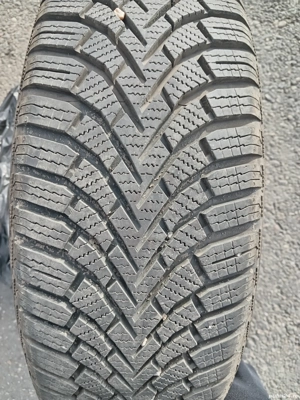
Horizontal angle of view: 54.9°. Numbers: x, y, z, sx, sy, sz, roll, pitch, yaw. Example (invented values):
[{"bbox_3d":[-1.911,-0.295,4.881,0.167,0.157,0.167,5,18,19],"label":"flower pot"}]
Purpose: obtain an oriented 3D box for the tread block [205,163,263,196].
[{"bbox_3d":[0.058,-0.015,0.194,0.050,0.013,0.018,-12,93,-21],"label":"tread block"}]

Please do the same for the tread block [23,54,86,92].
[{"bbox_3d":[-0.068,-0.090,0.211,0.047,0.011,0.028,9,76,6],"label":"tread block"}]

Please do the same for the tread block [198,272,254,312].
[{"bbox_3d":[0.058,0.069,0.220,0.043,0.010,0.020,-21,106,-5],"label":"tread block"}]

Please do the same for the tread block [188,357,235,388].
[{"bbox_3d":[0.048,0.135,0.236,0.043,0.023,0.009,-32,26,10],"label":"tread block"}]

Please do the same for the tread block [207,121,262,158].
[{"bbox_3d":[0.060,-0.042,0.208,0.042,0.012,0.025,-9,85,-9],"label":"tread block"}]

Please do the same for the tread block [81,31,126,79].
[{"bbox_3d":[-0.030,-0.097,0.195,0.019,0.009,0.035,-44,76,-10],"label":"tread block"}]

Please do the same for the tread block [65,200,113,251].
[{"bbox_3d":[-0.036,0.015,0.183,0.036,0.009,0.014,45,95,0],"label":"tread block"}]

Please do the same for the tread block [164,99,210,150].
[{"bbox_3d":[0.025,-0.055,0.211,0.037,0.008,0.020,-36,85,-9],"label":"tread block"}]

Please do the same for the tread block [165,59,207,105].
[{"bbox_3d":[0.024,-0.078,0.193,0.037,0.009,0.019,-37,84,-14],"label":"tread block"}]

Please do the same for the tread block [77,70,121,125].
[{"bbox_3d":[-0.031,-0.065,0.188,0.020,0.009,0.037,-44,80,-6],"label":"tread block"}]

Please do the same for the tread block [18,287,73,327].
[{"bbox_3d":[-0.076,0.077,0.212,0.042,0.010,0.019,22,106,-2],"label":"tread block"}]

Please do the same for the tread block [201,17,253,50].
[{"bbox_3d":[0.064,-0.139,0.243,0.042,0.010,0.029,-3,66,-14],"label":"tread block"}]

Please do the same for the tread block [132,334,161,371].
[{"bbox_3d":[-0.004,0.119,0.232,0.012,0.009,0.039,30,110,-14],"label":"tread block"}]

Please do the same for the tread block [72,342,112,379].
[{"bbox_3d":[-0.043,0.124,0.227,0.014,0.009,0.040,-38,108,17],"label":"tread block"}]

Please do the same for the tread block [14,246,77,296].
[{"bbox_3d":[-0.070,0.047,0.194,0.050,0.013,0.029,13,103,13],"label":"tread block"}]

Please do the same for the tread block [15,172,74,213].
[{"bbox_3d":[-0.073,-0.005,0.201,0.045,0.011,0.018,13,91,3],"label":"tread block"}]

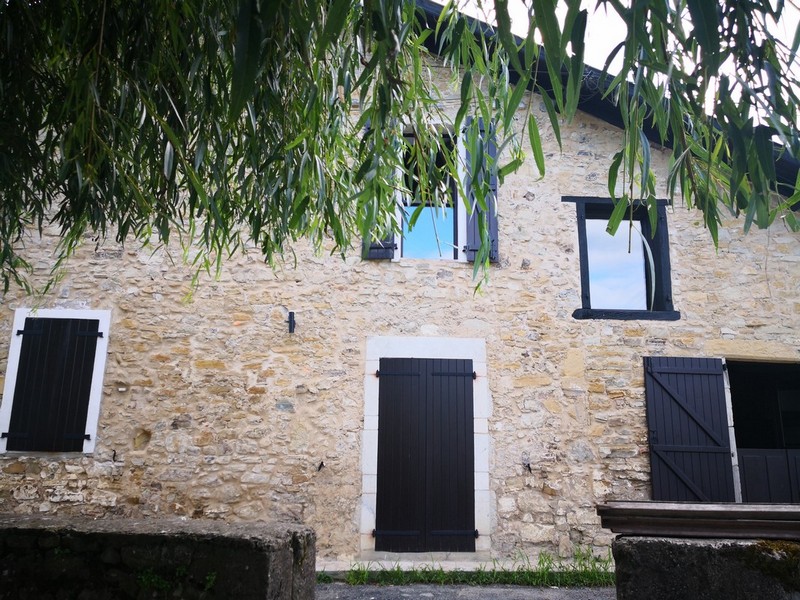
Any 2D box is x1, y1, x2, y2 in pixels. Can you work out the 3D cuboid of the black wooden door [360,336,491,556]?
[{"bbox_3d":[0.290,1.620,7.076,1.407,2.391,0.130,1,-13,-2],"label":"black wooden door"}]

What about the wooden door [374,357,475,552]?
[{"bbox_3d":[0.292,1.714,7.018,1.095,2.097,0.060,1,-13,-2],"label":"wooden door"}]

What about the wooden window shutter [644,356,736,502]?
[{"bbox_3d":[3.271,1.666,7.054,0.930,2.024,0.070,1,-13,-2],"label":"wooden window shutter"}]

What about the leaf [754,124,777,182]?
[{"bbox_3d":[0.674,-0.270,1.150,0.031,0.105,0.014,-16,0,32],"label":"leaf"}]

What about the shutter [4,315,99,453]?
[{"bbox_3d":[-3.891,0.949,7.049,0.862,1.486,0.060,1,-13,-2],"label":"shutter"}]

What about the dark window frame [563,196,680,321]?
[{"bbox_3d":[2.671,-0.495,7.646,1.348,1.556,0.170,1,-13,-2],"label":"dark window frame"}]

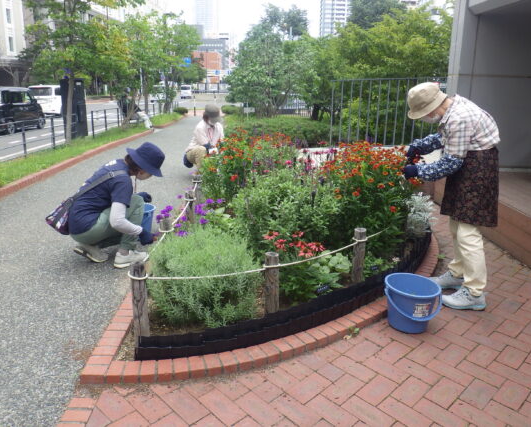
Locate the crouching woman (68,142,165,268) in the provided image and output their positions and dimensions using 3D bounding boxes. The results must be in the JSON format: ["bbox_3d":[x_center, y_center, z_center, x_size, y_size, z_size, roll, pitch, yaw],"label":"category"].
[{"bbox_3d":[-1.172,-0.069,3.550,0.780,0.850,0.520,-3,16,-17],"label":"crouching woman"}]

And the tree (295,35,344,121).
[{"bbox_3d":[2.405,-6.057,20.500,2.400,3.800,2.400,2,15,0],"label":"tree"}]

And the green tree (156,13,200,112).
[{"bbox_3d":[-4.250,-7.053,21.500,2.400,4.600,2.400,2,15,0],"label":"green tree"}]

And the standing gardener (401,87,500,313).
[{"bbox_3d":[1.218,-0.145,3.030,0.660,1.360,0.520,7,16,19],"label":"standing gardener"}]

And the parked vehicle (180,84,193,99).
[{"bbox_3d":[-10.641,-16.392,62.000,1.500,1.900,3.400,-1,15,-10],"label":"parked vehicle"}]

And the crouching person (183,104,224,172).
[{"bbox_3d":[-0.954,-1.157,7.200,0.520,0.930,0.720,-13,21,-43],"label":"crouching person"}]

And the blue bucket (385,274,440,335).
[{"bbox_3d":[0.856,0.524,2.680,0.320,0.275,0.320,2,15,0],"label":"blue bucket"}]

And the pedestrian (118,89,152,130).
[{"bbox_3d":[-3.870,-3.073,13.600,0.850,1.280,0.500,3,15,5],"label":"pedestrian"}]

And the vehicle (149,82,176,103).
[{"bbox_3d":[-10.689,-12.514,48.000,1.550,1.800,3.600,1,15,-5],"label":"vehicle"}]

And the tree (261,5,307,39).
[{"bbox_3d":[1.642,-14.690,42.000,4.600,9.000,4.600,2,15,0],"label":"tree"}]

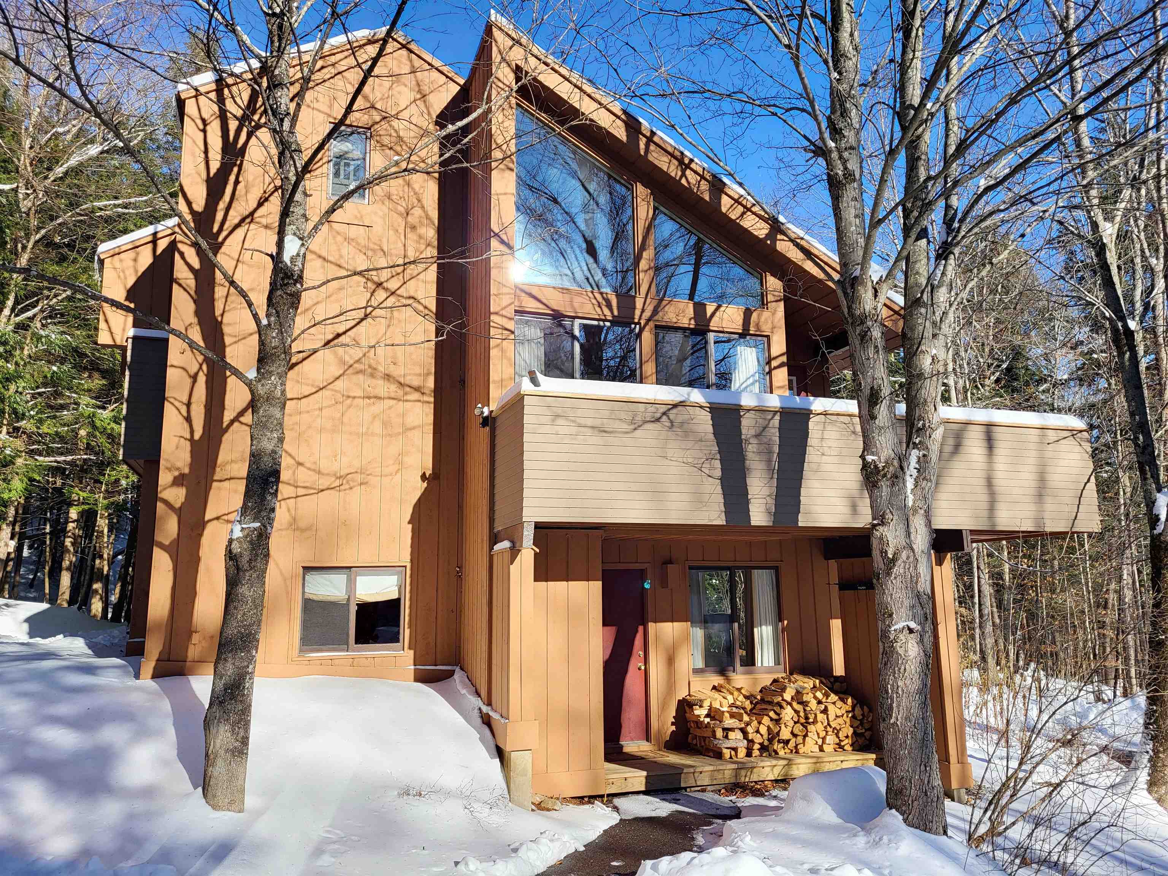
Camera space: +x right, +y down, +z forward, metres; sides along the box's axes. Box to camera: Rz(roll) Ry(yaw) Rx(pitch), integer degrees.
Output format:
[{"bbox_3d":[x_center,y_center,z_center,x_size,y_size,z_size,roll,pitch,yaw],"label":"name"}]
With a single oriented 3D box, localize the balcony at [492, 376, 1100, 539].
[{"bbox_3d":[2.399,0.429,9.751,6.747,1.228,1.600,3,-10,-18],"label":"balcony"}]

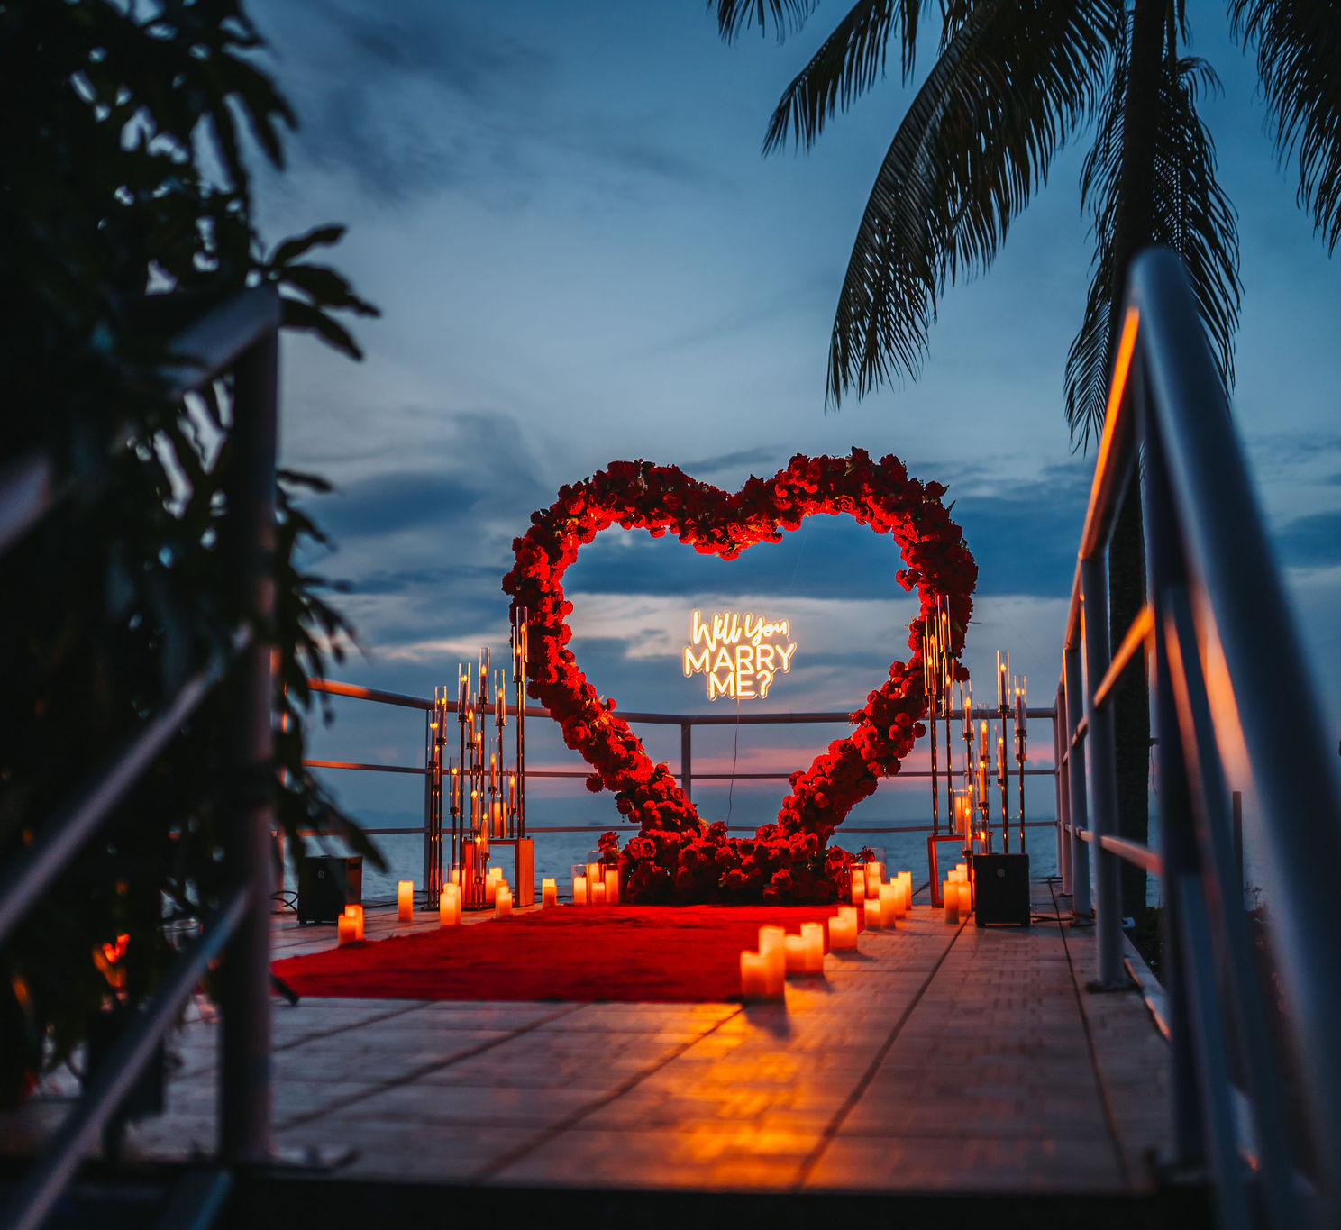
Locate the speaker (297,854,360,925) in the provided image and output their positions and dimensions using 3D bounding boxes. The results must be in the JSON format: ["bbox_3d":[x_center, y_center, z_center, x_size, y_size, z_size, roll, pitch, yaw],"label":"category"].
[{"bbox_3d":[-1.527,1.244,8.057,0.215,0.287,0.185,-2,-7,11],"label":"speaker"}]

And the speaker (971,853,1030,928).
[{"bbox_3d":[1.318,1.090,7.134,0.215,0.287,0.185,-2,-7,11],"label":"speaker"}]

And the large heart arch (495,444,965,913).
[{"bbox_3d":[0.421,0.346,9.750,2.500,2.400,0.480,-2,-7,11],"label":"large heart arch"}]

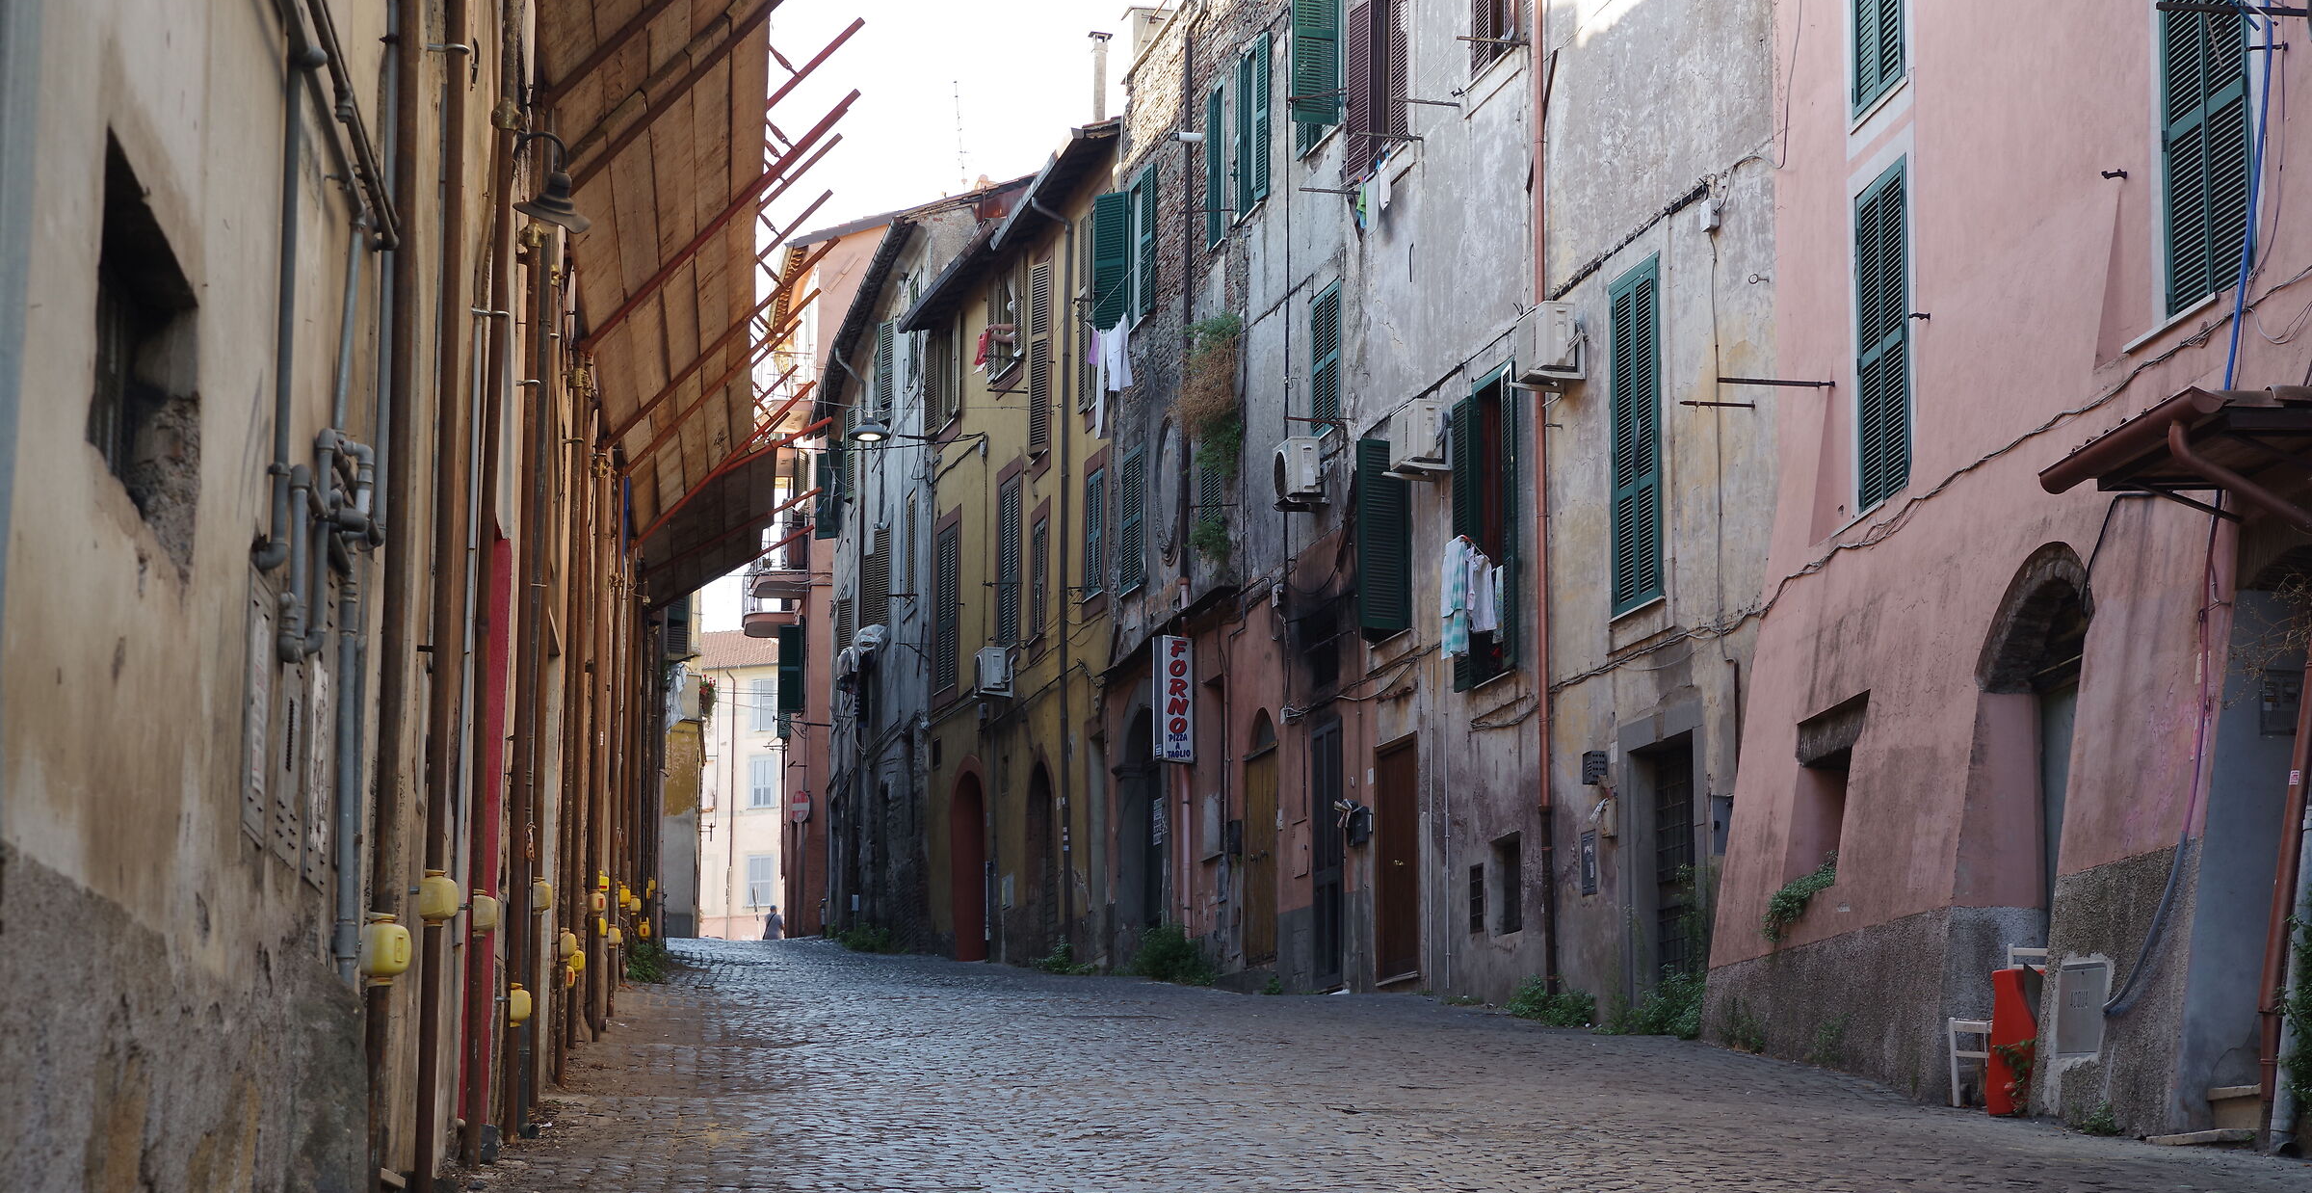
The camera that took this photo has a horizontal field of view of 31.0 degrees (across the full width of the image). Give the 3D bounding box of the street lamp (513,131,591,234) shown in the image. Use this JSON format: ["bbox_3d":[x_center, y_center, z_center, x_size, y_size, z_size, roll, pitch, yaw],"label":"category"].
[{"bbox_3d":[-2.341,-1.602,16.200,0.320,0.400,0.310,1,-8,-7],"label":"street lamp"}]

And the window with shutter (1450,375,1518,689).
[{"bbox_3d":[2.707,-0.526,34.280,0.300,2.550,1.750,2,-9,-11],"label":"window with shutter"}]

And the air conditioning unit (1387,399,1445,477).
[{"bbox_3d":[2.269,-1.368,36.317,0.280,0.530,0.780,2,-8,-11],"label":"air conditioning unit"}]

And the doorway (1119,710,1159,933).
[{"bbox_3d":[-0.060,2.761,48.429,0.350,2.925,2.150,2,-8,-12],"label":"doorway"}]

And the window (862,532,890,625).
[{"bbox_3d":[-4.440,-0.274,66.643,0.300,1.550,1.400,2,-9,-11],"label":"window"}]

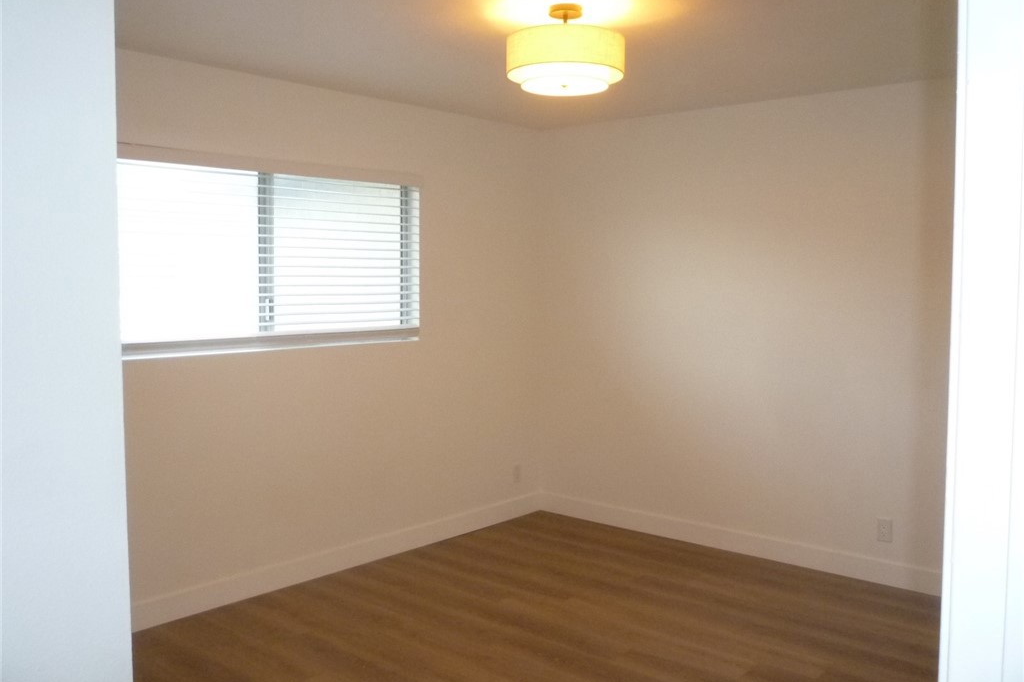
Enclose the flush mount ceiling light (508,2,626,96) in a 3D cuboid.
[{"bbox_3d":[0.191,-1.037,3.035,0.414,0.270,0.414,0,4,0],"label":"flush mount ceiling light"}]

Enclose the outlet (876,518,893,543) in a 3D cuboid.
[{"bbox_3d":[1.848,0.939,4.248,0.071,0.115,0.009,3,5,41],"label":"outlet"}]

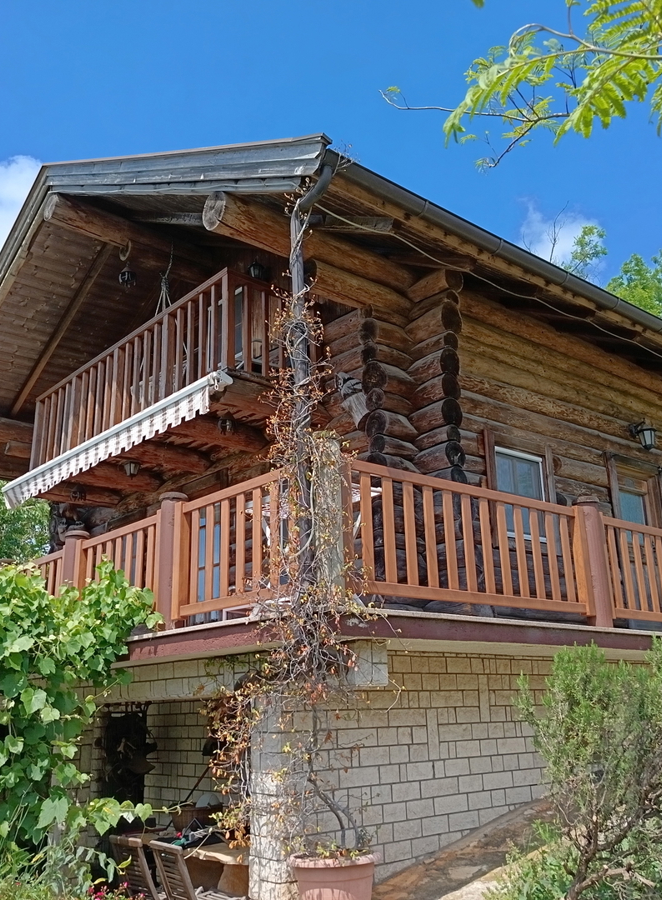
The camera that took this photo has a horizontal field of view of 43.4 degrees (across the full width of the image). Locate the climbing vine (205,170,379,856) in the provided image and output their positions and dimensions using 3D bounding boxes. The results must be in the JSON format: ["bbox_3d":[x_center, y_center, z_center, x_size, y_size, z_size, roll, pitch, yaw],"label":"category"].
[{"bbox_3d":[-0.231,0.272,5.302,0.679,4.159,0.737,13,-22,-38],"label":"climbing vine"}]

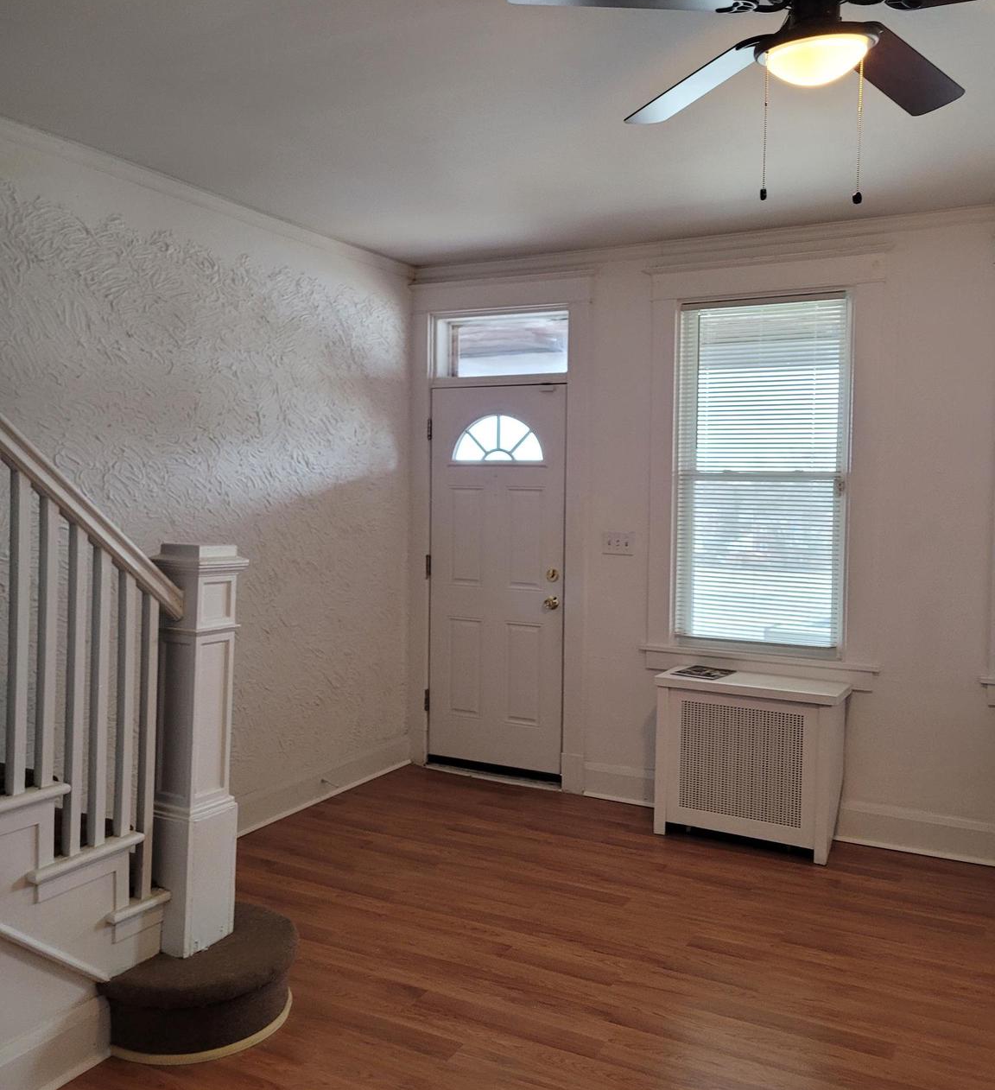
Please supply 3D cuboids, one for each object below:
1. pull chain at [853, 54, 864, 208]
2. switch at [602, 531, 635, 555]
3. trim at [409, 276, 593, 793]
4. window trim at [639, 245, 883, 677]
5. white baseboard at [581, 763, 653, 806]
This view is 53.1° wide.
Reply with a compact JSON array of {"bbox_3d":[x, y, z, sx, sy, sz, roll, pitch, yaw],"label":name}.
[{"bbox_3d":[0.780,-0.893,2.145,0.018,0.318,0.018,3,4,29],"label":"pull chain"},{"bbox_3d":[0.596,-0.007,4.950,0.159,0.113,0.018,3,4,29],"label":"switch"},{"bbox_3d":[-0.013,-0.072,5.281,1.067,2.655,0.080,3,4,29],"label":"trim"},{"bbox_3d":[1.191,-0.331,4.596,1.090,1.919,0.080,3,4,29],"label":"window trim"},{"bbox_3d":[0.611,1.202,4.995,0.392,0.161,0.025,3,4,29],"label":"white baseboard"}]

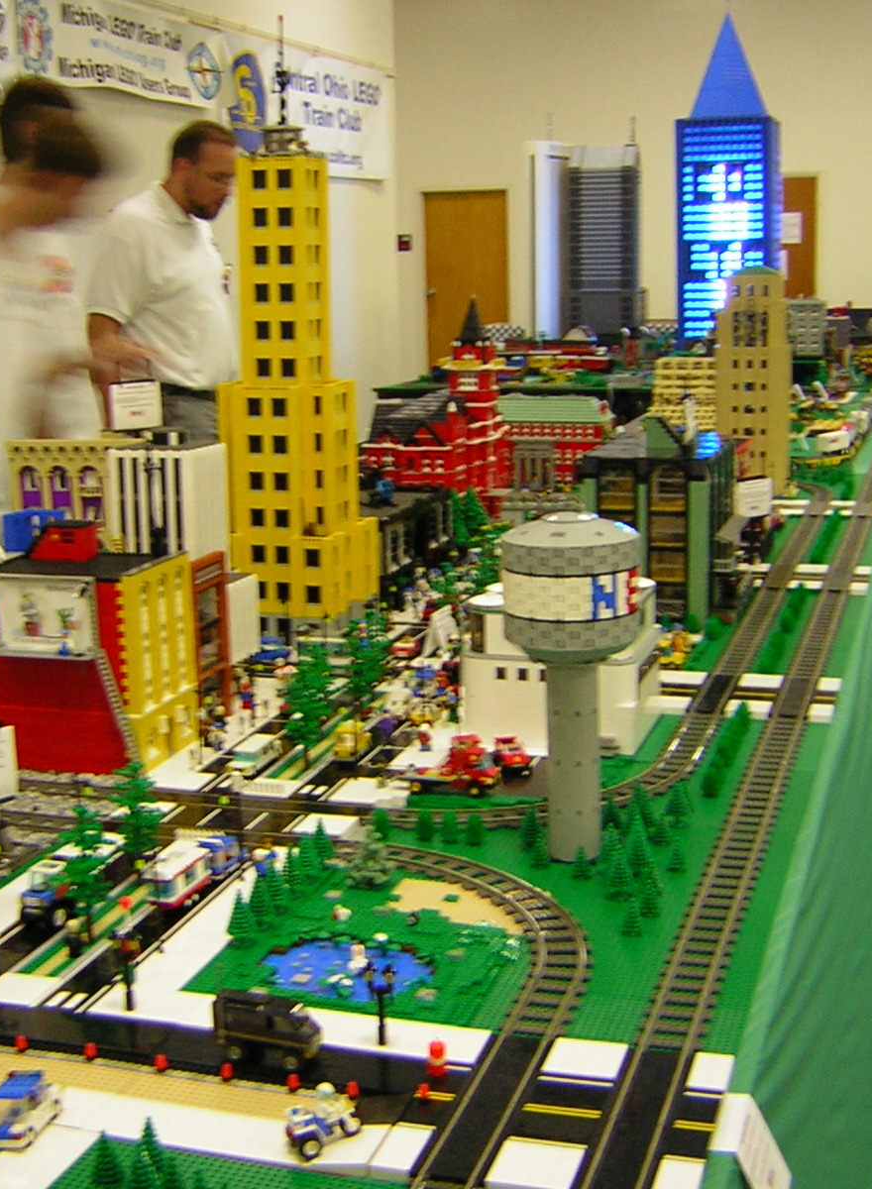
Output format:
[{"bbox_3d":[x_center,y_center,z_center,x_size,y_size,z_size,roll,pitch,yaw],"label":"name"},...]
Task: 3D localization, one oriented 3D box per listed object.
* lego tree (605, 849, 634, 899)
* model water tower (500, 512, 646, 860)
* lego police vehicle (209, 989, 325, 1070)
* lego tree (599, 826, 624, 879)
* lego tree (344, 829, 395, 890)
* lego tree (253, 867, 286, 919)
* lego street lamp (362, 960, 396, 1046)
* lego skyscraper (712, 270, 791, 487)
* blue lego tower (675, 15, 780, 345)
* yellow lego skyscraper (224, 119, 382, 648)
[{"bbox_3d":[0.211,0.320,1.905,0.034,0.064,0.034,1,12,17],"label":"lego tree"},{"bbox_3d":[0.168,0.111,1.976,0.163,0.418,0.163,2,12,17],"label":"model water tower"},{"bbox_3d":[-0.150,0.395,1.498,0.098,0.059,0.036,3,12,22],"label":"lego police vehicle"},{"bbox_3d":[0.210,0.305,1.977,0.034,0.064,0.034,1,12,17],"label":"lego tree"},{"bbox_3d":[-0.081,0.312,1.984,0.060,0.070,0.060,-2,11,0],"label":"lego tree"},{"bbox_3d":[-0.180,0.325,1.812,0.032,0.058,0.032,2,12,17],"label":"lego tree"},{"bbox_3d":[-0.052,0.382,1.547,0.034,0.083,0.012,1,12,17],"label":"lego street lamp"},{"bbox_3d":[0.964,-0.642,4.963,0.200,0.660,0.240,2,12,17],"label":"lego skyscraper"},{"bbox_3d":[2.206,-3.052,12.345,0.690,2.446,0.690,2,12,17],"label":"blue lego tower"},{"bbox_3d":[-0.281,-0.425,3.255,0.242,0.977,0.258,2,12,17],"label":"yellow lego skyscraper"}]

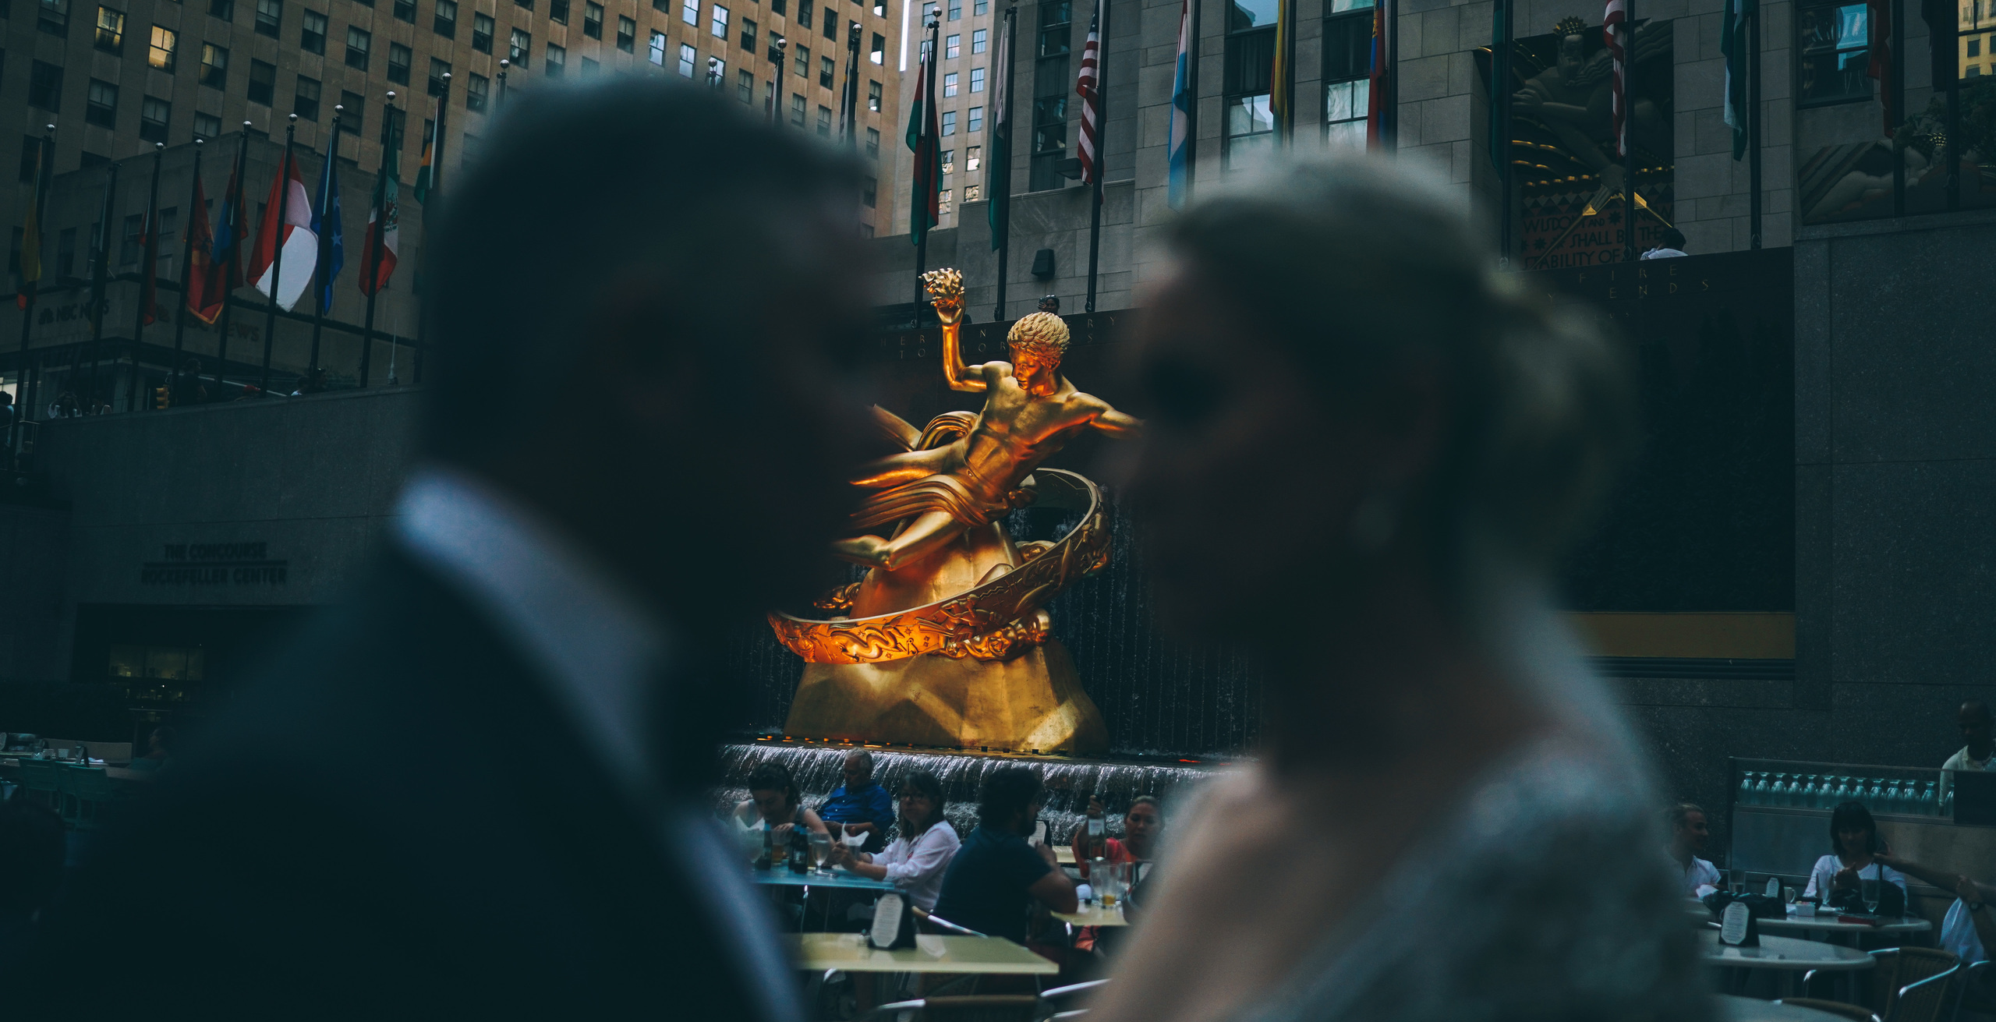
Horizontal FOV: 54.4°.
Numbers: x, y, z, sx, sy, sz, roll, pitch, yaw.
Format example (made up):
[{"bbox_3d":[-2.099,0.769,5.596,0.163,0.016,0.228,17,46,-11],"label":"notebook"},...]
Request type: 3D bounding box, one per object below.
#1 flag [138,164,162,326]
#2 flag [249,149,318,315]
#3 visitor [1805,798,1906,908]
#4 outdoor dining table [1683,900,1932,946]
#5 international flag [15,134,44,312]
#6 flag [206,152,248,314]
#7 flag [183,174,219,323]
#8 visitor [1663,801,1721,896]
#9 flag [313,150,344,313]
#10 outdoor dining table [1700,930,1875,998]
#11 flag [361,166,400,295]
[{"bbox_3d":[-15.253,-4.853,35.000,0.500,3.073,0.400,6,-7,-24],"label":"flag"},{"bbox_3d":[-12.043,-4.776,32.700,1.150,2.975,0.550,5,-7,-21],"label":"flag"},{"bbox_3d":[4.231,2.083,9.550,0.520,1.270,0.750,1,-7,18],"label":"visitor"},{"bbox_3d":[3.650,2.170,8.720,1.050,0.740,1.050,-2,-7,33],"label":"outdoor dining table"},{"bbox_3d":[-16.574,-4.933,33.209,0.300,2.900,0.450,-2,-7,33],"label":"international flag"},{"bbox_3d":[-12.983,-4.719,32.736,0.350,2.900,0.550,-2,-7,33],"label":"flag"},{"bbox_3d":[-12.024,-3.974,29.280,0.550,2.298,0.300,-1,-8,31],"label":"flag"},{"bbox_3d":[3.200,1.974,9.100,0.750,1.200,0.500,0,-6,18],"label":"visitor"},{"bbox_3d":[-10.793,-4.583,31.269,0.350,2.950,0.500,-2,-7,33],"label":"flag"},{"bbox_3d":[2.730,1.980,7.160,0.950,0.740,0.950,-2,-7,33],"label":"outdoor dining table"},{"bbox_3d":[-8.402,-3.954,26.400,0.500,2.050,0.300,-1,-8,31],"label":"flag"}]

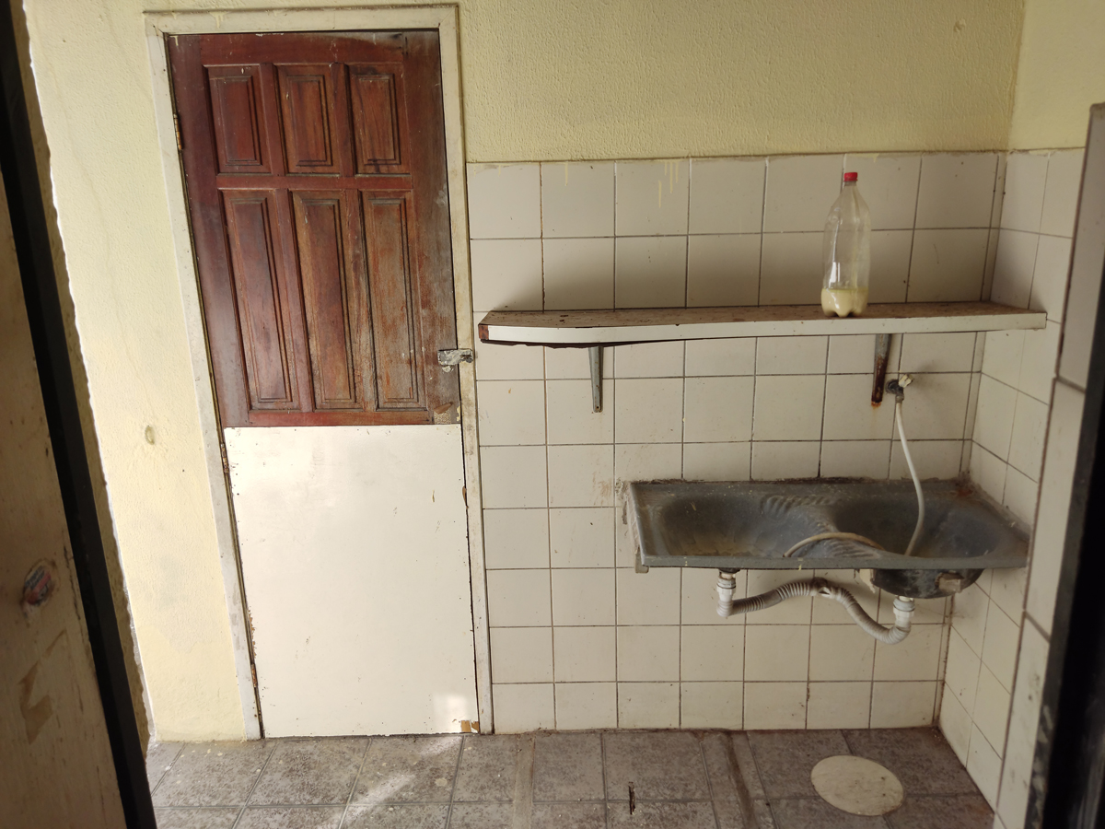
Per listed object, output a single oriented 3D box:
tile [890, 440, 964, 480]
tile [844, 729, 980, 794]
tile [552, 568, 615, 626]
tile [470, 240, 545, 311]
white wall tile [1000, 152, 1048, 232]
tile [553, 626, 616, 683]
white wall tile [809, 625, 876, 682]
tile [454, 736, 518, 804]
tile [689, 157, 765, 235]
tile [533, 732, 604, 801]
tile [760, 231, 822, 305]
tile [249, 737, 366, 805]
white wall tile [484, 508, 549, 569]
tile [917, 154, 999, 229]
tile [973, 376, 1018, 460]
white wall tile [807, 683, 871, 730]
[{"bbox_3d":[1.091,0.169,2.335,0.200,0.197,0.010,-1,15,2],"label":"tile"},{"bbox_3d":[1.078,1.052,2.419,0.306,0.010,0.289,-1,16,3],"label":"tile"},{"bbox_3d":[0.097,0.564,2.466,0.197,0.195,0.010,-1,15,2],"label":"tile"},{"bbox_3d":[-0.129,-0.386,2.225,0.197,0.195,0.010,-1,15,2],"label":"tile"},{"bbox_3d":[1.190,-0.567,2.008,0.010,0.195,0.196,-1,15,3],"label":"white wall tile"},{"bbox_3d":[0.104,0.759,2.528,0.198,0.197,0.010,-1,16,3],"label":"tile"},{"bbox_3d":[0.906,0.745,2.498,0.200,0.197,0.010,-1,15,2],"label":"white wall tile"},{"bbox_3d":[-0.198,1.078,2.434,0.180,0.010,0.298,-1,15,2],"label":"tile"},{"bbox_3d":[0.465,-0.586,2.137,0.198,0.197,0.010,-1,16,3],"label":"tile"},{"bbox_3d":[0.049,1.080,2.447,0.208,0.010,0.291,-1,15,2],"label":"tile"},{"bbox_3d":[0.671,-0.396,2.182,0.198,0.195,0.010,-1,15,2],"label":"tile"},{"bbox_3d":[-0.741,1.095,2.451,0.301,0.010,0.299,-1,15,2],"label":"tile"},{"bbox_3d":[-0.108,0.377,2.424,0.197,0.195,0.010,-1,15,2],"label":"white wall tile"},{"bbox_3d":[1.062,-0.594,2.118,0.198,0.197,0.009,-1,15,2],"label":"tile"},{"bbox_3d":[1.210,0.004,2.174,0.010,0.197,0.200,0,15,4],"label":"tile"},{"bbox_3d":[0.906,0.922,2.538,0.198,0.175,0.010,-1,15,2],"label":"white wall tile"}]

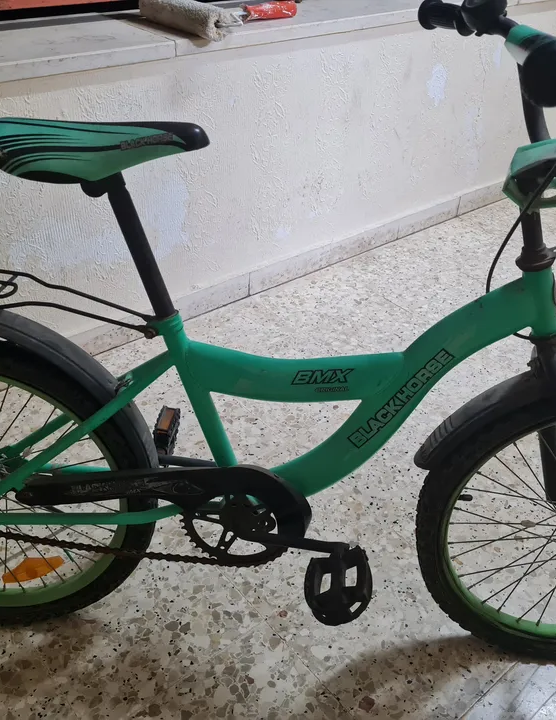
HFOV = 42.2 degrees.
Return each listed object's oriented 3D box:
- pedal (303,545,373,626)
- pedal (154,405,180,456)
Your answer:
[{"bbox_3d":[0.078,0.285,0.920,0.082,0.027,0.100,-16,24,9],"label":"pedal"},{"bbox_3d":[-0.177,0.121,1.142,0.027,0.062,0.085,7,25,-1],"label":"pedal"}]

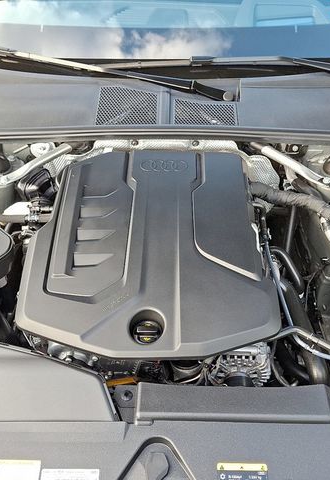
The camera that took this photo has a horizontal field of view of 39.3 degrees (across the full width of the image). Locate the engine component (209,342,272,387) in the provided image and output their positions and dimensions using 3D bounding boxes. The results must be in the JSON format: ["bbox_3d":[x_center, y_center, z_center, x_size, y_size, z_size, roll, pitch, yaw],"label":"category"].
[{"bbox_3d":[0.173,0.299,1.093,0.140,0.140,0.170,0,54,0],"label":"engine component"}]

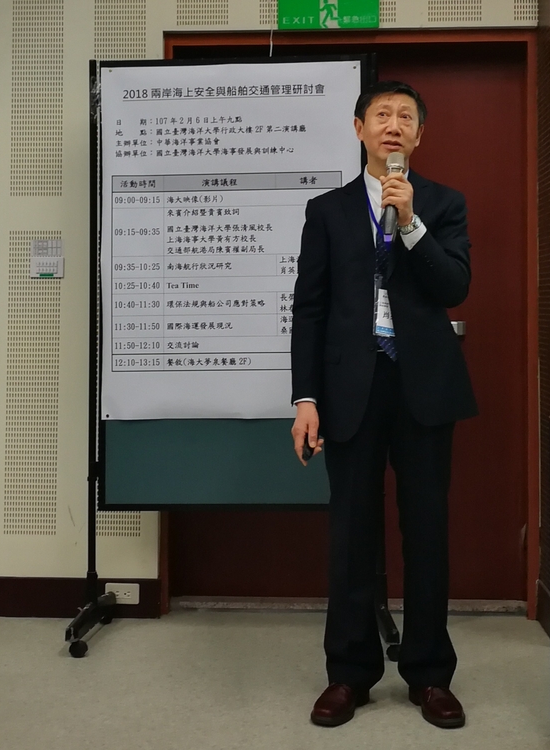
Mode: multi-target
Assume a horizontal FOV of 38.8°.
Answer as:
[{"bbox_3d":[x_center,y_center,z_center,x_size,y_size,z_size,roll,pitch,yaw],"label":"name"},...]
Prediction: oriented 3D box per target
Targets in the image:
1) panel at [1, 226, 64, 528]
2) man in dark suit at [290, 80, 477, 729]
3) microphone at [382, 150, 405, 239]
[{"bbox_3d":[-0.866,0.029,2.790,0.188,1.095,0.020,0,-2,2],"label":"panel"},{"bbox_3d":[0.288,0.075,2.050,0.490,1.670,0.380,0,-2,10],"label":"man in dark suit"},{"bbox_3d":[0.293,-0.444,1.940,0.048,0.230,0.048,5,-13,6],"label":"microphone"}]

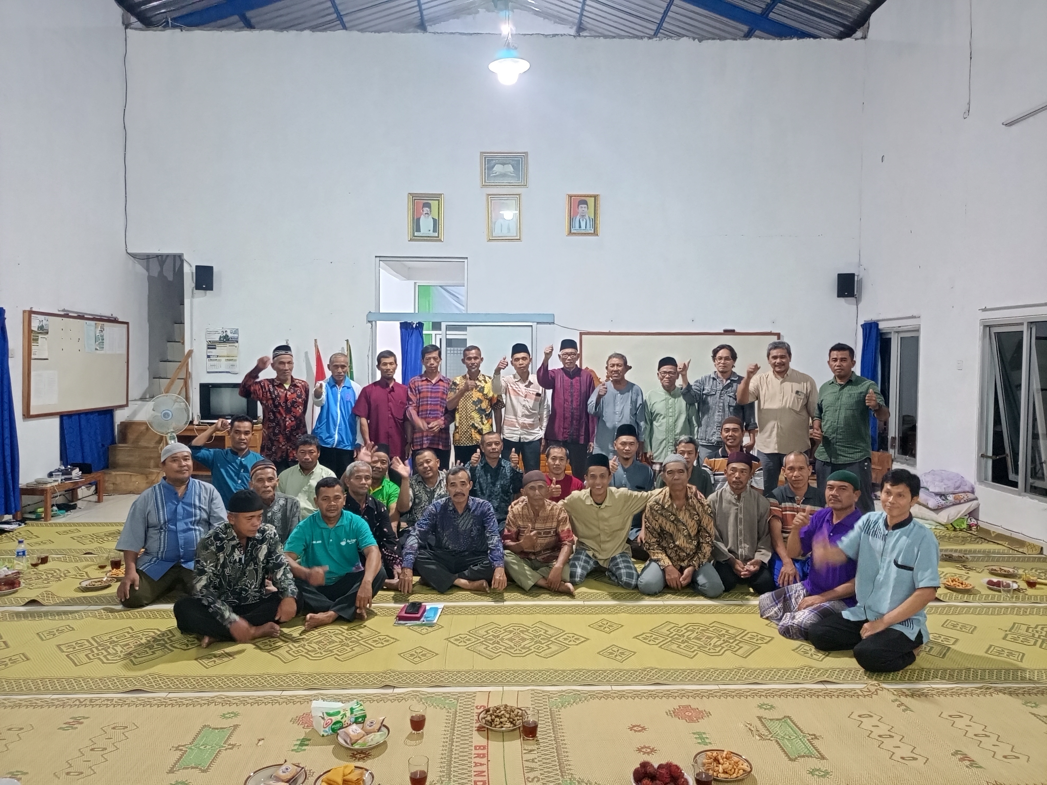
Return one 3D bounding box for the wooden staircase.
[{"bbox_3d":[-4.360,0.736,8.640,0.640,0.745,0.800,0,2,-6],"label":"wooden staircase"}]

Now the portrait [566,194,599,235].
[{"bbox_3d":[0.711,-2.112,9.026,0.406,0.499,0.030,0,2,-1],"label":"portrait"}]

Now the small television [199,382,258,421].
[{"bbox_3d":[-3.343,0.127,8.751,0.650,0.460,0.400,0,2,-1],"label":"small television"}]

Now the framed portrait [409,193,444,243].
[{"bbox_3d":[-1.151,-2.072,8.980,0.423,0.569,0.030,0,2,-1],"label":"framed portrait"}]

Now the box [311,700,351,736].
[{"bbox_3d":[-0.761,1.321,3.108,0.178,0.096,0.098,-1,3,-36],"label":"box"}]

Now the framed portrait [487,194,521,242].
[{"bbox_3d":[-0.228,-2.076,9.004,0.426,0.569,0.030,0,2,-1],"label":"framed portrait"}]

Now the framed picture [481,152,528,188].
[{"bbox_3d":[-0.225,-2.638,8.981,0.569,0.424,0.030,0,2,-1],"label":"framed picture"}]

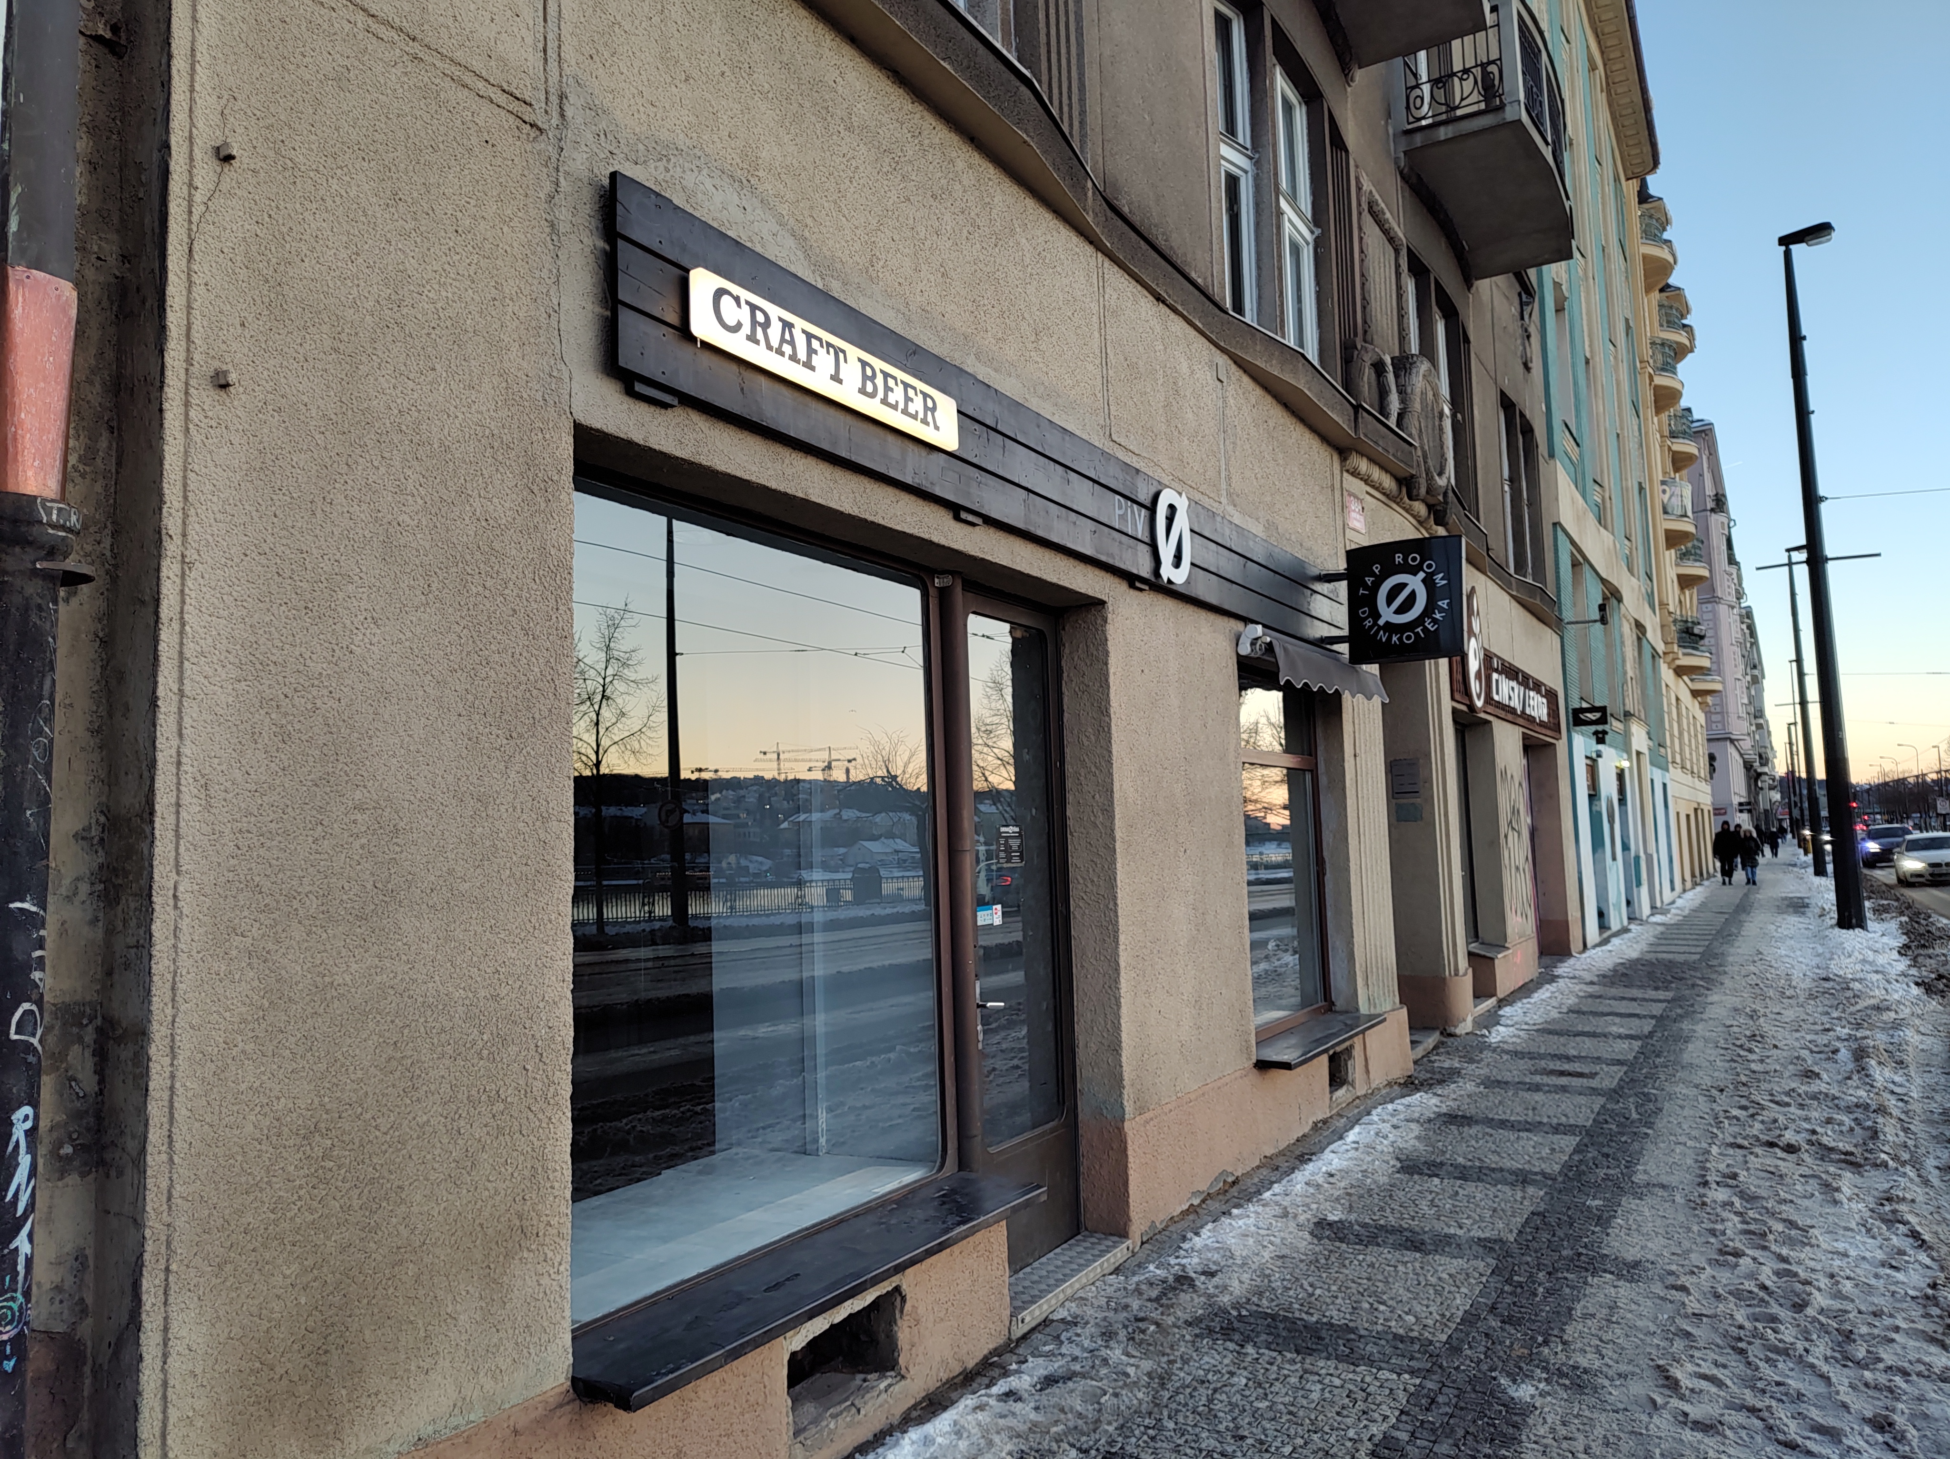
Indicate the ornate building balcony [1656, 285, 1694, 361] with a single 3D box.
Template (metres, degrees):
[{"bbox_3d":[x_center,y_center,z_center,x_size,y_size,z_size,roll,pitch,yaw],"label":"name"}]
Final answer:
[{"bbox_3d":[22.896,-12.997,42.316,0.900,1.450,3.400,-5,-6,32],"label":"ornate building balcony"}]

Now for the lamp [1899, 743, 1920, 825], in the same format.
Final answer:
[{"bbox_3d":[98.388,6.421,136.619,1.900,10.000,0.350,-5,-6,31],"label":"lamp"}]

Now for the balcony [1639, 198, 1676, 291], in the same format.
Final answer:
[{"bbox_3d":[19.100,-13.398,36.321,0.900,1.380,3.400,-5,-6,32],"label":"balcony"}]

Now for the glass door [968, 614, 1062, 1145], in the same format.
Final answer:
[{"bbox_3d":[0.181,0.557,5.050,0.080,2.000,0.690,-5,-6,31],"label":"glass door"}]

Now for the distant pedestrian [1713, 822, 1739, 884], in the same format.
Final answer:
[{"bbox_3d":[21.133,3.493,36.504,0.620,1.770,0.400,-5,-6,31],"label":"distant pedestrian"}]

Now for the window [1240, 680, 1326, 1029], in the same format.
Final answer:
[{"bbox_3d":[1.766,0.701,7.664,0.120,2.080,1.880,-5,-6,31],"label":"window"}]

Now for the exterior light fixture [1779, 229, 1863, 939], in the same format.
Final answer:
[{"bbox_3d":[13.468,-2.524,20.252,0.820,11.150,0.400,-5,-6,31],"label":"exterior light fixture"}]

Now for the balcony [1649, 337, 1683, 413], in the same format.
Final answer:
[{"bbox_3d":[19.323,-9.895,36.227,0.900,1.320,3.400,-5,-6,32],"label":"balcony"}]

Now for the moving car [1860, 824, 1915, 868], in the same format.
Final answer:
[{"bbox_3d":[36.709,4.667,52.180,1.850,1.650,4.500,-5,-6,31],"label":"moving car"}]

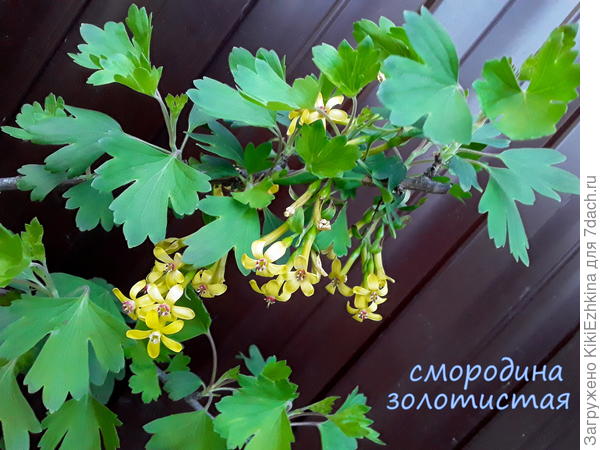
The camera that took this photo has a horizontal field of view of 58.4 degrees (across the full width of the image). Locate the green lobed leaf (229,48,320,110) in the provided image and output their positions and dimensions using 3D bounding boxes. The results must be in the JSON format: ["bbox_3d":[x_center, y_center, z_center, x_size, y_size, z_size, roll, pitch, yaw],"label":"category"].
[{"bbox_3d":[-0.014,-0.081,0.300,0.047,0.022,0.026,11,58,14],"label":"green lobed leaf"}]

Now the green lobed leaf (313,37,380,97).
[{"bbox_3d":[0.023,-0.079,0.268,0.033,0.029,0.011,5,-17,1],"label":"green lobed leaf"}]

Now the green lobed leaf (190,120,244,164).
[{"bbox_3d":[-0.045,-0.045,0.295,0.029,0.008,0.026,5,59,-11],"label":"green lobed leaf"}]

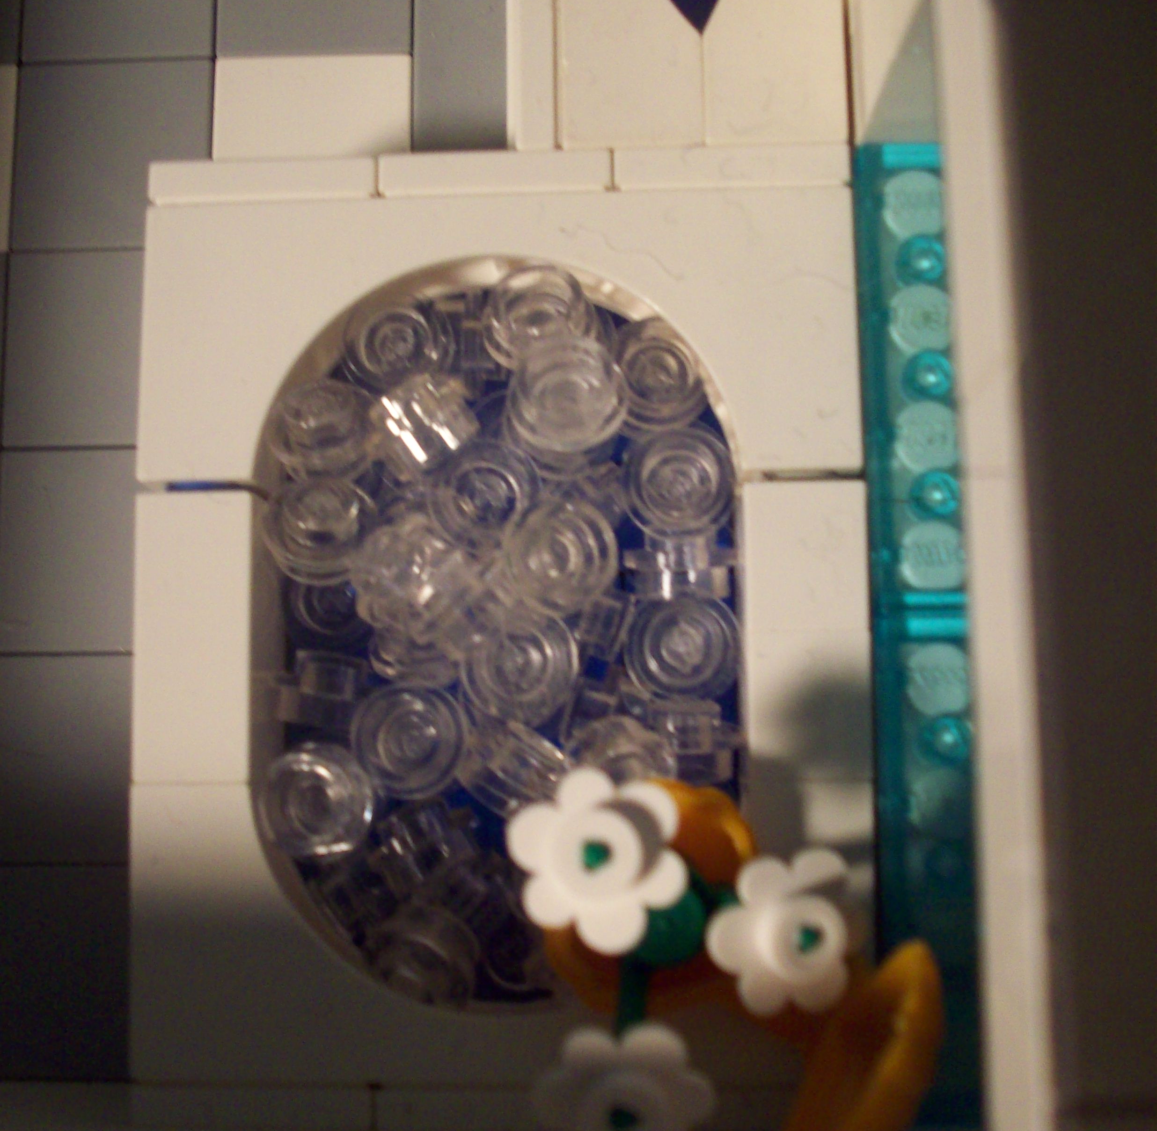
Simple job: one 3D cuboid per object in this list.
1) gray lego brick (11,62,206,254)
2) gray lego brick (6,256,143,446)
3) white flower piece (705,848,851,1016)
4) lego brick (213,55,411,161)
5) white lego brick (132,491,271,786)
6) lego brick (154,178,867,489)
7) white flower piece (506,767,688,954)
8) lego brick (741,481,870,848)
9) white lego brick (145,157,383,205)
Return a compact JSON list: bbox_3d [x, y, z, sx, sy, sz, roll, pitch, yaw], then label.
[{"bbox_3d":[-0.037,-0.033,0.134,0.016,0.003,0.016,-1,82,2],"label":"gray lego brick"},{"bbox_3d":[-0.037,-0.017,0.132,0.016,0.003,0.016,-1,82,2],"label":"gray lego brick"},{"bbox_3d":[0.012,0.021,0.092,0.010,0.003,0.010,0,78,-19],"label":"white flower piece"},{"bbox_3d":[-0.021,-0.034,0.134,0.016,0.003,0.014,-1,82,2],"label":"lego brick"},{"bbox_3d":[-0.025,0.005,0.112,0.008,0.008,0.019,-1,82,2],"label":"white lego brick"},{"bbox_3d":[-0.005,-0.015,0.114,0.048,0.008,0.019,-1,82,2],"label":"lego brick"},{"bbox_3d":[0.001,0.016,0.088,0.010,0.003,0.010,0,74,12],"label":"white flower piece"},{"bbox_3d":[0.015,0.006,0.111,0.008,0.008,0.022,-1,82,2],"label":"lego brick"},{"bbox_3d":[-0.021,-0.026,0.117,0.016,0.008,0.003,-1,82,2],"label":"white lego brick"}]

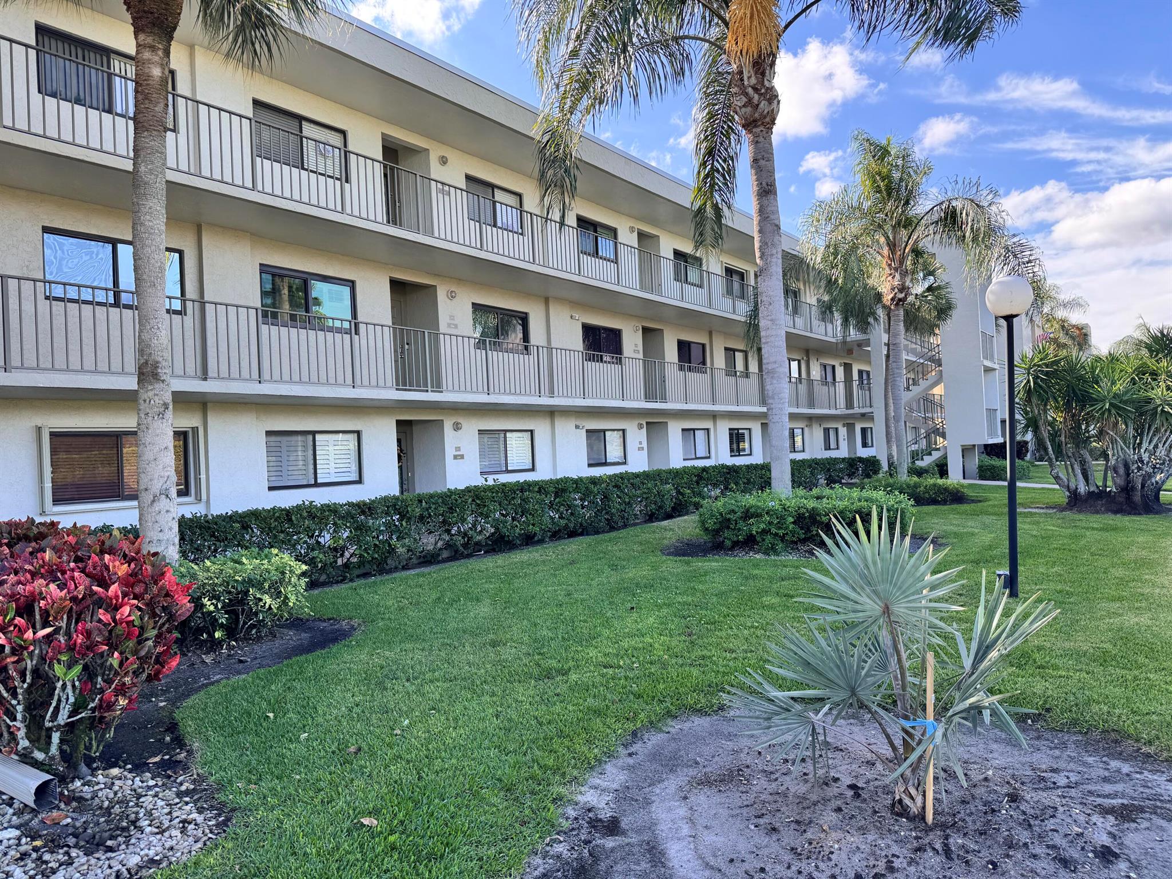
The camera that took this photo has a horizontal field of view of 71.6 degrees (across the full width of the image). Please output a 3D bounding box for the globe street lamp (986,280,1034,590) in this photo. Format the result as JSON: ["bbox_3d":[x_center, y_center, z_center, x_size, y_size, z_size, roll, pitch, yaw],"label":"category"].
[{"bbox_3d":[4.076,-0.032,7.779,0.410,3.077,0.410,0,-1,0],"label":"globe street lamp"}]

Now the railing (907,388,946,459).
[{"bbox_3d":[12.312,-0.458,29.608,1.600,2.750,1.400,-4,-2,36],"label":"railing"}]

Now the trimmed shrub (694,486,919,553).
[{"bbox_3d":[3.480,1.263,13.350,3.300,0.760,2.500,-3,-1,0],"label":"trimmed shrub"}]

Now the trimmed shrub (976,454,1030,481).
[{"bbox_3d":[14.850,1.017,29.200,2.100,0.720,2.100,-4,-1,36],"label":"trimmed shrub"}]

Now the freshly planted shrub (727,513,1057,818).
[{"bbox_3d":[1.206,0.892,3.200,1.250,1.190,1.120,-3,-1,20],"label":"freshly planted shrub"}]

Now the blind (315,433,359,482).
[{"bbox_3d":[-4.348,0.299,14.216,0.060,0.856,0.900,-4,-2,36],"label":"blind"}]

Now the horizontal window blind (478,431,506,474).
[{"bbox_3d":[-2.001,0.260,17.451,0.060,0.856,0.897,-4,-2,36],"label":"horizontal window blind"}]

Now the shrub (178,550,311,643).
[{"bbox_3d":[-3.420,1.494,7.950,1.250,0.780,1.100,-3,-1,0],"label":"shrub"}]

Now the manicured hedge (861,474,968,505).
[{"bbox_3d":[8.100,1.226,20.350,2.600,0.640,2.500,-3,-1,0],"label":"manicured hedge"}]

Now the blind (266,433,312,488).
[{"bbox_3d":[-4.913,0.316,13.436,0.060,0.861,0.878,-4,-2,36],"label":"blind"}]

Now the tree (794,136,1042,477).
[{"bbox_3d":[8.550,-3.135,20.500,5.600,9.310,5.400,-3,-1,0],"label":"tree"}]

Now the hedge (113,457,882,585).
[{"bbox_3d":[2.305,1.239,19.164,1.200,1.100,25.900,-4,-2,36],"label":"hedge"}]

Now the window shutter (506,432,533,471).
[{"bbox_3d":[-1.484,0.250,18.164,0.060,0.850,0.891,-4,-2,36],"label":"window shutter"}]

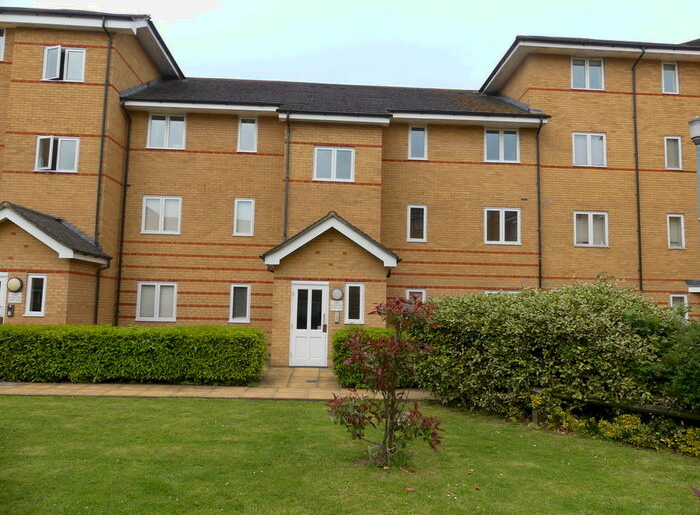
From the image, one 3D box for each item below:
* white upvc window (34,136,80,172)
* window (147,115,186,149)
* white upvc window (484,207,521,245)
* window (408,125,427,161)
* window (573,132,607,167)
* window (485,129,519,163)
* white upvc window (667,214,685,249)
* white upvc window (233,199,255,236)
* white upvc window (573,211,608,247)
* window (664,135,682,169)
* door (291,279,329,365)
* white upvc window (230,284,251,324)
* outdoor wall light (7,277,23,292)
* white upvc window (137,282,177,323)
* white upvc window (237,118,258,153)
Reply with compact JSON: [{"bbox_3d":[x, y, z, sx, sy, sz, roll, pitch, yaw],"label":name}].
[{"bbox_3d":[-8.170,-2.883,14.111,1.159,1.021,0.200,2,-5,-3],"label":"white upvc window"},{"bbox_3d":[-5.649,-3.861,15.633,1.130,1.100,0.100,2,-6,-3],"label":"window"},{"bbox_3d":[4.850,-0.970,16.016,1.189,1.151,0.100,2,-6,-3],"label":"white upvc window"},{"bbox_3d":[2.189,-3.643,16.118,0.620,1.120,0.100,2,-6,-3],"label":"window"},{"bbox_3d":[7.805,-3.489,16.477,1.140,1.120,0.100,2,-6,-3],"label":"window"},{"bbox_3d":[4.944,-3.635,16.414,1.152,1.109,0.100,2,-5,-3],"label":"window"},{"bbox_3d":[10.571,-0.828,16.393,0.590,1.130,0.100,2,-6,-3],"label":"white upvc window"},{"bbox_3d":[-3.249,-1.244,15.541,0.594,1.169,0.100,2,-5,-3],"label":"white upvc window"},{"bbox_3d":[7.751,-0.892,16.192,1.129,1.131,0.100,2,-6,-3],"label":"white upvc window"},{"bbox_3d":[10.639,-3.414,16.644,0.590,1.100,0.100,2,-6,-3],"label":"window"},{"bbox_3d":[-1.010,1.676,12.637,0.945,2.089,0.100,2,-6,-3],"label":"door"},{"bbox_3d":[-3.326,1.384,15.306,0.588,1.164,0.100,2,-5,-3],"label":"white upvc window"},{"bbox_3d":[-7.888,0.646,11.917,0.325,0.325,0.110,2,-5,-3],"label":"outdoor wall light"},{"bbox_3d":[-5.793,1.323,15.158,1.155,1.165,0.100,2,-5,-3],"label":"white upvc window"},{"bbox_3d":[-3.188,-3.822,15.770,0.570,1.091,0.100,2,-5,-3],"label":"white upvc window"}]

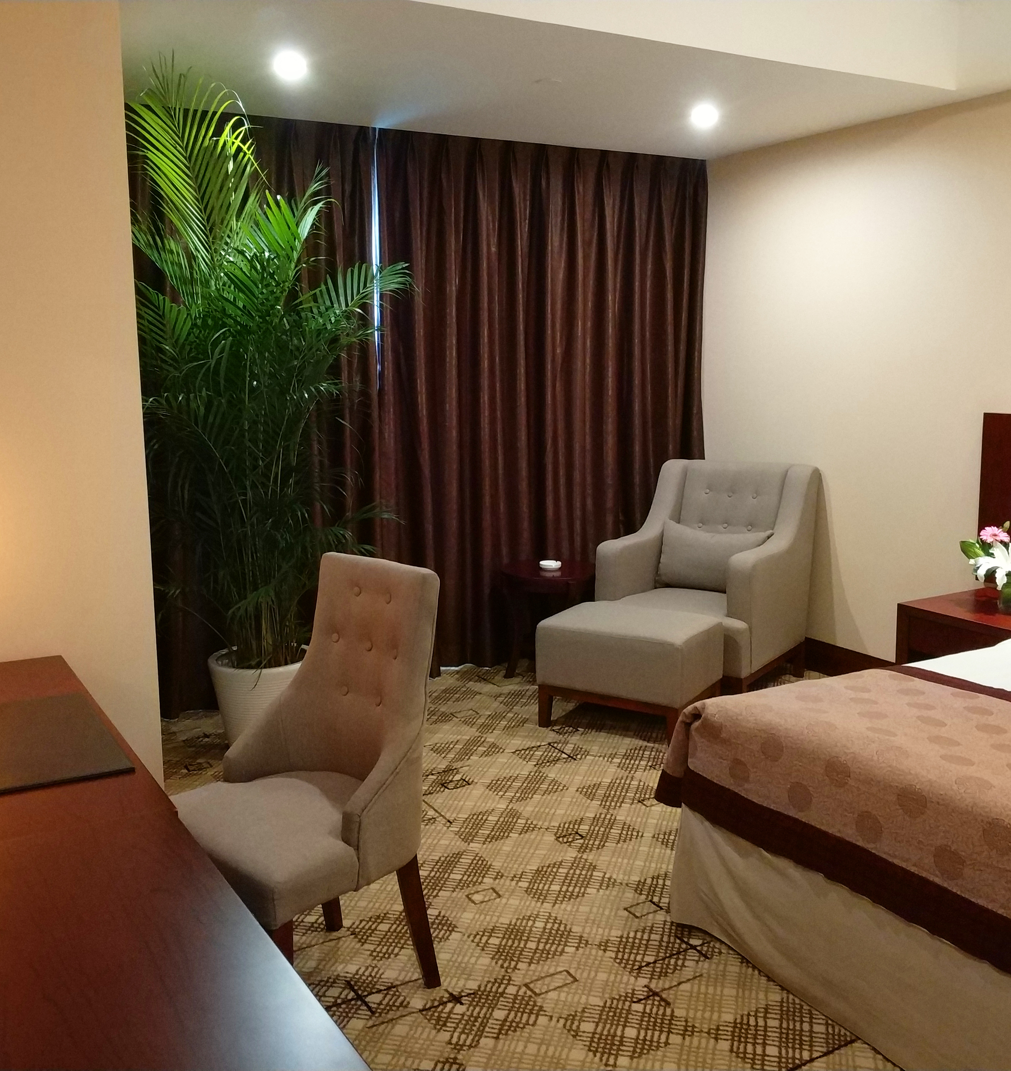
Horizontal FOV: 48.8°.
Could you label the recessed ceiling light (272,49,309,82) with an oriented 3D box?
[{"bbox_3d":[-0.707,-1.549,3.660,0.110,0.040,0.110,-5,10,-29],"label":"recessed ceiling light"}]

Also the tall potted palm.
[{"bbox_3d":[-0.894,-0.338,3.912,1.050,2.330,0.980,-5,10,-29],"label":"tall potted palm"}]

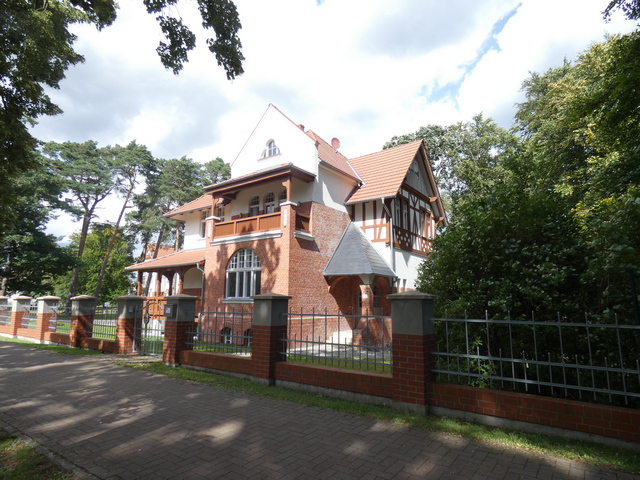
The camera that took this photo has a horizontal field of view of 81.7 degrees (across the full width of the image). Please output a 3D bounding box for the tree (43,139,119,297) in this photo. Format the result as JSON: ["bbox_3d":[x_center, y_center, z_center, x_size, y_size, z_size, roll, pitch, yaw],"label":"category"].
[{"bbox_3d":[-24.542,-1.407,36.686,6.800,17.943,6.800,7,-11,-34],"label":"tree"}]

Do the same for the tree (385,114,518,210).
[{"bbox_3d":[10.476,-1.921,28.696,9.800,16.774,9.800,-3,-10,20],"label":"tree"}]

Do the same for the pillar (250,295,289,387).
[{"bbox_3d":[-1.038,1.972,7.562,0.600,1.758,0.600,-6,-11,35],"label":"pillar"}]

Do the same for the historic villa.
[{"bbox_3d":[-1.897,-0.440,22.652,15.720,11.760,12.480,-6,-11,36],"label":"historic villa"}]

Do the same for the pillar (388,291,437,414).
[{"bbox_3d":[1.458,1.688,5.772,0.600,1.748,0.600,-6,-11,35],"label":"pillar"}]

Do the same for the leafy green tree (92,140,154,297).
[{"bbox_3d":[-20.389,-1.426,37.199,6.000,18.195,6.000,5,-11,-29],"label":"leafy green tree"}]

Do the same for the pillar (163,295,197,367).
[{"bbox_3d":[-3.566,2.249,9.377,0.600,1.748,0.600,-6,-11,35],"label":"pillar"}]

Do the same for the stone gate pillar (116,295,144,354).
[{"bbox_3d":[-5.617,2.443,10.854,0.600,1.678,0.600,-6,-11,35],"label":"stone gate pillar"}]

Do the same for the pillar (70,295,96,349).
[{"bbox_3d":[-8.113,2.752,12.640,0.600,1.738,0.600,-6,-11,35],"label":"pillar"}]

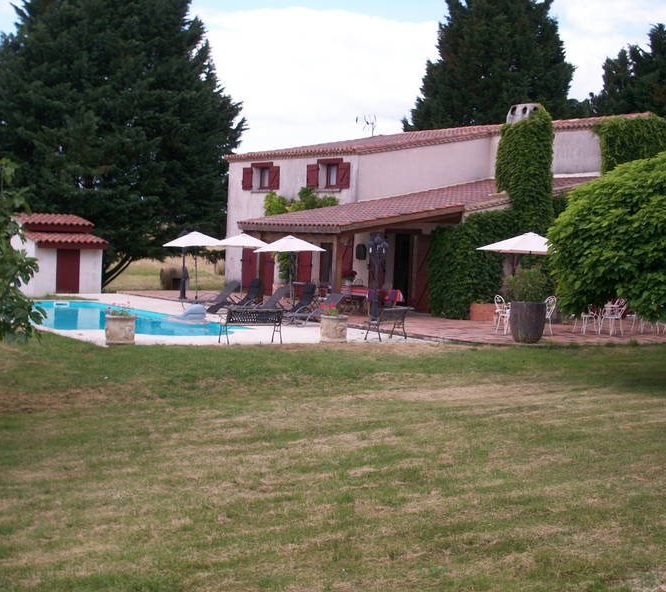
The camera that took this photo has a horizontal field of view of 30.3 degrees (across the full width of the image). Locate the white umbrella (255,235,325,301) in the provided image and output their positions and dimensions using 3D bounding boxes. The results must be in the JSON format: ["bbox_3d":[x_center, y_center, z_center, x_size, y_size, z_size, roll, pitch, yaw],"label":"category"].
[{"bbox_3d":[-1.144,-0.603,36.643,2.100,2.400,2.100,2,3,0],"label":"white umbrella"}]

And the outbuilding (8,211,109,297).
[{"bbox_3d":[-10.083,-1.573,44.848,3.000,2.850,2.800,0,3,-37],"label":"outbuilding"}]

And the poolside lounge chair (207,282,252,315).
[{"bbox_3d":[-2.913,0.078,35.576,1.600,1.000,0.680,1,3,-27],"label":"poolside lounge chair"}]

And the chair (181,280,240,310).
[{"bbox_3d":[-3.670,0.002,37.078,1.800,0.950,0.660,2,3,-7],"label":"chair"}]

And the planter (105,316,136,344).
[{"bbox_3d":[-4.430,0.692,25.736,0.610,0.580,0.610,2,3,0],"label":"planter"}]

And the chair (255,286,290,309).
[{"bbox_3d":[-2.006,0.172,34.878,1.750,0.950,0.660,2,3,-11],"label":"chair"}]

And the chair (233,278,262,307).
[{"bbox_3d":[-2.724,0.036,35.775,1.500,1.080,0.680,1,3,-27],"label":"chair"}]

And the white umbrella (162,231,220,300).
[{"bbox_3d":[-4.495,-0.940,40.943,2.100,2.400,2.100,2,3,0],"label":"white umbrella"}]

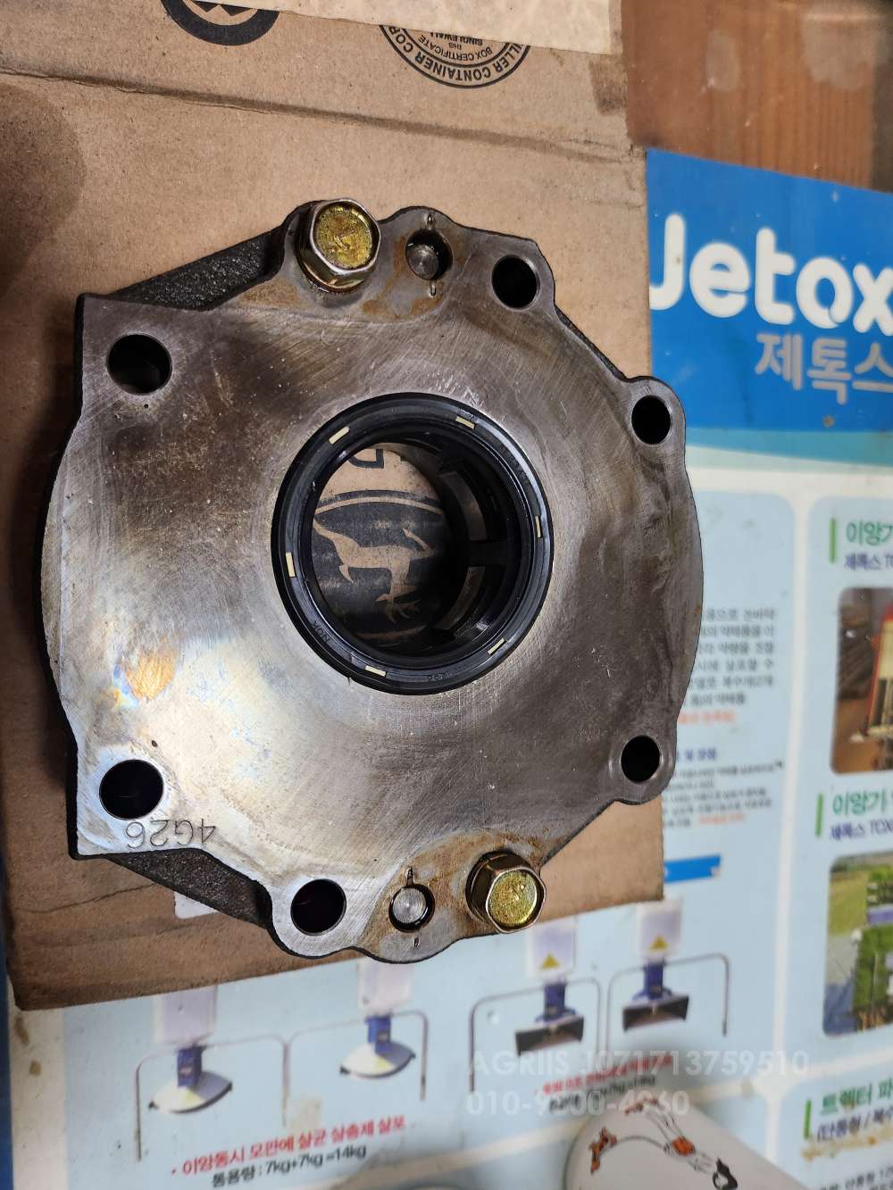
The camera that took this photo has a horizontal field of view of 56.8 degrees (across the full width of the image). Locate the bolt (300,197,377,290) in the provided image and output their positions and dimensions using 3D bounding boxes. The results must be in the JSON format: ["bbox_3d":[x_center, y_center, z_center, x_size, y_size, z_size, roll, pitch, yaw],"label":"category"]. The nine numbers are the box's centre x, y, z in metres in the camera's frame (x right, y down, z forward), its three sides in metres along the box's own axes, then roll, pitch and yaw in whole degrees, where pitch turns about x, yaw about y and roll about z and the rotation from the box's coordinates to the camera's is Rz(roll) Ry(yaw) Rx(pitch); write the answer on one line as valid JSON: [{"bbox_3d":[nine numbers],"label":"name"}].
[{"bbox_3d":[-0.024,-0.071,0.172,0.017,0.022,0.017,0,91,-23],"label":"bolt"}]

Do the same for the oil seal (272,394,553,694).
[{"bbox_3d":[-0.007,-0.011,0.183,0.066,0.010,0.066,0,91,-23],"label":"oil seal"}]

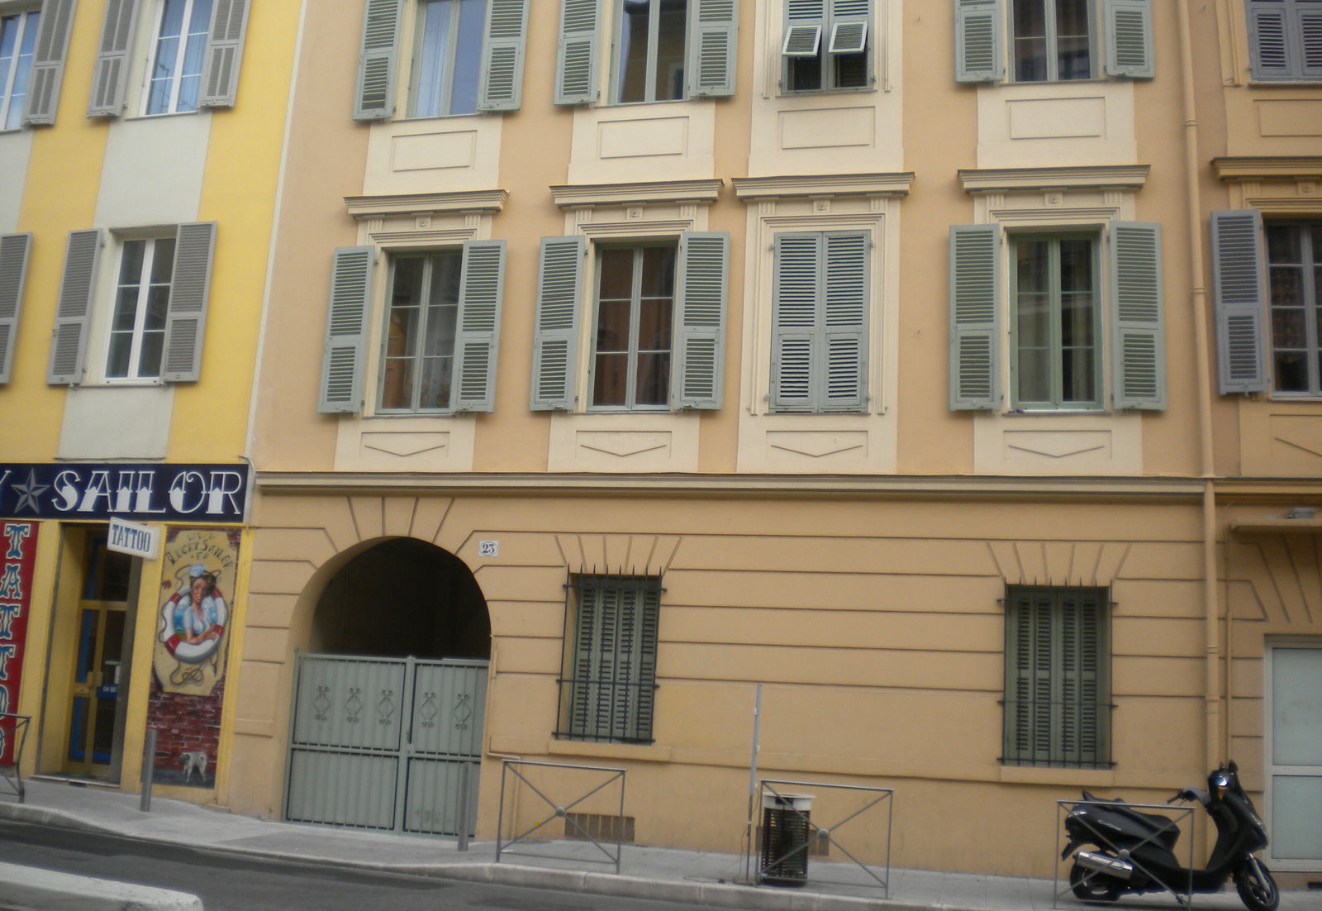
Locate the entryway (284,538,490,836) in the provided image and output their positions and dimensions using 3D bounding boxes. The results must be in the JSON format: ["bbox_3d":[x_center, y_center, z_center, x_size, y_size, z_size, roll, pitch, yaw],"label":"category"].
[{"bbox_3d":[-3.167,2.639,15.661,2.490,3.355,0.500,0,-12,13],"label":"entryway"}]

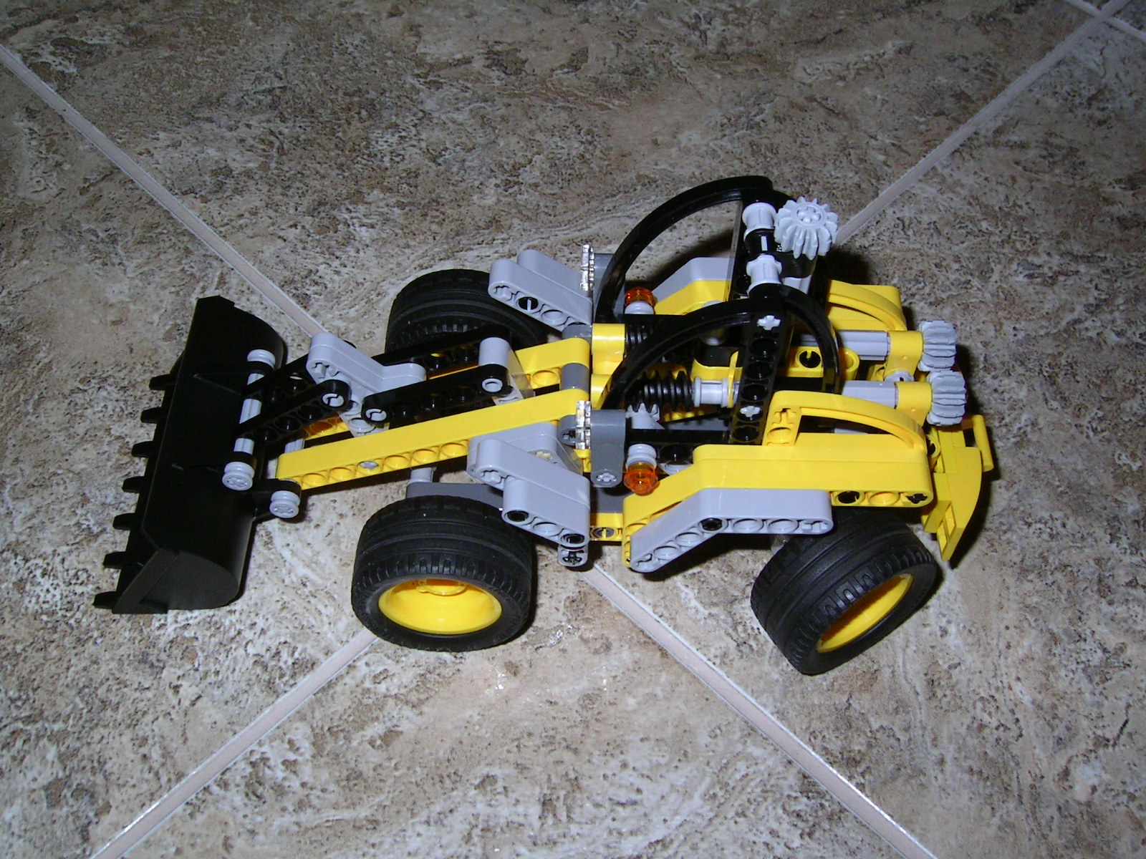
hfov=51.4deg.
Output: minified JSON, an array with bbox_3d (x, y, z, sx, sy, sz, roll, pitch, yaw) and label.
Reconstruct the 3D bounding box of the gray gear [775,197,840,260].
[{"bbox_3d":[0.049,-0.042,0.248,0.013,0.008,0.013,1,54,0],"label":"gray gear"}]

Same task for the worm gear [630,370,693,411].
[{"bbox_3d":[0.020,-0.009,0.283,0.016,0.010,0.010,1,54,0],"label":"worm gear"}]

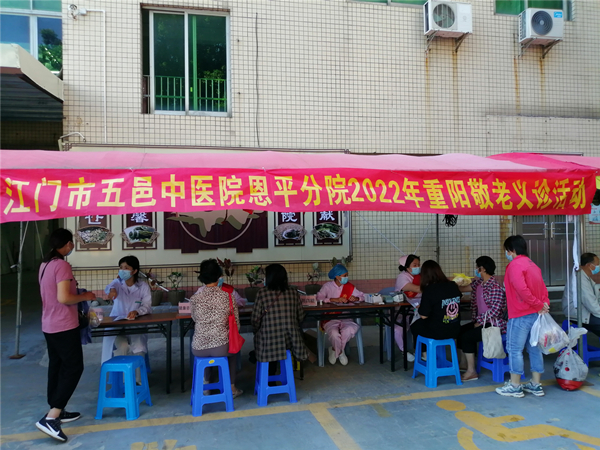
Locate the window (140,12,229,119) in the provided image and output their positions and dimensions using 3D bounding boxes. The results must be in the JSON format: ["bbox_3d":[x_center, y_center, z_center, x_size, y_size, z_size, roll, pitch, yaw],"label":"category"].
[{"bbox_3d":[-1.909,-2.742,7.582,1.430,1.750,0.120,-1,-1,-10],"label":"window"}]

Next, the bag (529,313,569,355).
[{"bbox_3d":[2.261,0.972,4.100,0.310,0.380,0.250,0,-1,-37],"label":"bag"}]

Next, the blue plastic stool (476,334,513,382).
[{"bbox_3d":[2.115,1.355,4.730,0.340,0.470,0.340,-1,-1,-15],"label":"blue plastic stool"}]

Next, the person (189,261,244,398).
[{"bbox_3d":[-0.763,0.969,4.170,0.500,1.320,0.660,-1,-1,3],"label":"person"}]

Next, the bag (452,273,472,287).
[{"bbox_3d":[1.821,0.611,5.050,0.220,0.160,0.180,-1,-1,11],"label":"bag"}]

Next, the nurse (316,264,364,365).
[{"bbox_3d":[0.487,1.048,5.420,0.560,1.170,0.620,-1,-1,-3],"label":"nurse"}]

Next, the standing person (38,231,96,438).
[{"bbox_3d":[-1.857,0.833,3.600,0.480,1.600,0.440,0,-1,-33],"label":"standing person"}]

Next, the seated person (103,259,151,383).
[{"bbox_3d":[-1.895,1.010,4.950,0.520,1.290,0.620,-1,-1,-2],"label":"seated person"}]

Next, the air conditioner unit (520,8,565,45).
[{"bbox_3d":[4.530,-3.705,8.450,0.720,0.540,0.270,-1,-1,-10],"label":"air conditioner unit"}]

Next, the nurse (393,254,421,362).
[{"bbox_3d":[1.361,0.994,5.500,0.500,1.250,0.650,0,-1,-30],"label":"nurse"}]

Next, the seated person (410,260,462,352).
[{"bbox_3d":[1.434,0.982,4.770,0.500,1.230,0.700,-1,-1,-23],"label":"seated person"}]

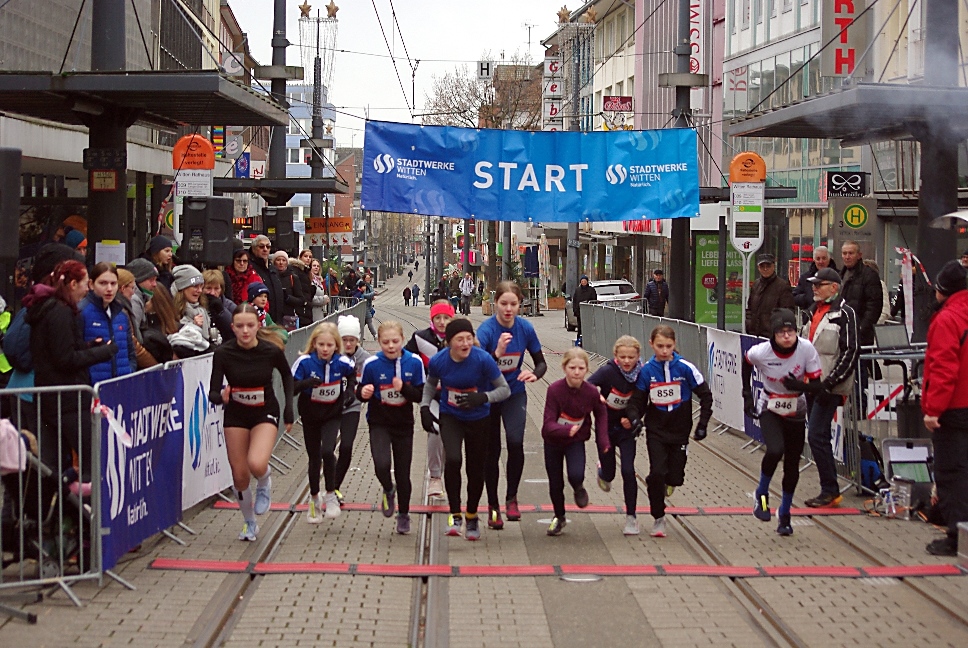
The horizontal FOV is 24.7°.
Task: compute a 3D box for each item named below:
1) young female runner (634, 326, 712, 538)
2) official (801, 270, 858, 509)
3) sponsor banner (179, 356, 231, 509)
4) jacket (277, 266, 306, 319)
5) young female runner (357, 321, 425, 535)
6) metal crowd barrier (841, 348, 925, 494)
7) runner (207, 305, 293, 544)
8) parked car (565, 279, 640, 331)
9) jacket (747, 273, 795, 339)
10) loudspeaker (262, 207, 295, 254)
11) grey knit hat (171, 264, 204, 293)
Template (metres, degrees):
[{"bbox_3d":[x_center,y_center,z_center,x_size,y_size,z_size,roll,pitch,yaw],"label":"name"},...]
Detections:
[{"bbox_3d":[1.253,0.718,14.600,0.520,1.390,0.650,0,1,5],"label":"young female runner"},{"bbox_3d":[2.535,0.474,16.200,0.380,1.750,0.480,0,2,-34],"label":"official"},{"bbox_3d":[-1.965,0.707,16.100,0.040,0.980,3.000,1,1,1],"label":"sponsor banner"},{"bbox_3d":[-2.305,-0.292,26.300,0.480,0.740,0.330,-1,2,-30],"label":"jacket"},{"bbox_3d":[-0.618,0.684,14.600,0.450,1.400,0.580,1,2,-2],"label":"young female runner"},{"bbox_3d":[3.850,0.763,17.100,2.000,1.100,0.450,0,1,0],"label":"metal crowd barrier"},{"bbox_3d":[-1.491,0.623,14.100,0.530,1.510,0.680,1,2,-3],"label":"runner"},{"bbox_3d":[3.425,-0.553,63.000,1.800,1.500,4.300,1,1,-4],"label":"parked car"},{"bbox_3d":[2.894,-0.126,22.300,0.540,0.780,0.340,1,2,18],"label":"jacket"},{"bbox_3d":[-3.187,-1.480,34.200,0.410,0.665,0.380,1,2,21],"label":"loudspeaker"},{"bbox_3d":[-2.230,-0.342,16.600,0.215,0.210,0.245,-4,-2,-40],"label":"grey knit hat"}]

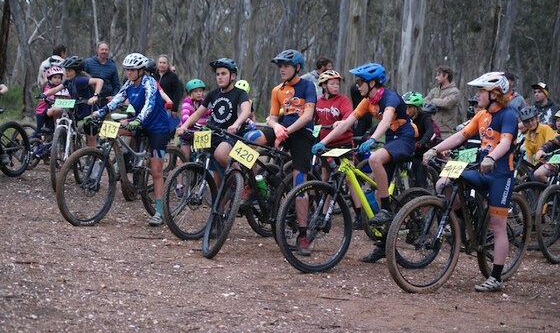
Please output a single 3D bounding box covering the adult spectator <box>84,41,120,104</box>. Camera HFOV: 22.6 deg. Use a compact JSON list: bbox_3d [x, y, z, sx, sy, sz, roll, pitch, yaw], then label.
[{"bbox_3d":[-2.419,-0.815,19.000,0.550,1.770,0.360,3,5,6],"label":"adult spectator"}]

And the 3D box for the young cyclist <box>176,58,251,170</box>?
[{"bbox_3d":[-0.603,-0.190,13.100,0.620,1.620,0.720,6,5,31],"label":"young cyclist"}]

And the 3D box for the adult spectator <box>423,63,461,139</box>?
[{"bbox_3d":[1.944,-0.338,17.300,0.420,1.780,0.520,2,5,-38],"label":"adult spectator"}]

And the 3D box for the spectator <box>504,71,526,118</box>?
[{"bbox_3d":[2.853,-0.300,17.500,0.520,1.760,0.360,6,5,30],"label":"spectator"}]

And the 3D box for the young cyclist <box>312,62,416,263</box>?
[{"bbox_3d":[0.719,-0.020,11.650,0.820,1.670,0.600,-1,6,-38],"label":"young cyclist"}]

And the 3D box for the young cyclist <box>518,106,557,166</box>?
[{"bbox_3d":[2.703,0.090,14.600,0.520,1.380,0.680,6,5,33],"label":"young cyclist"}]

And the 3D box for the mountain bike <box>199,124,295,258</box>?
[{"bbox_3d":[-0.121,0.252,11.916,0.740,1.020,1.938,18,10,29],"label":"mountain bike"}]

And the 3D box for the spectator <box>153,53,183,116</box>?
[{"bbox_3d":[-1.513,-0.631,18.200,0.500,1.640,0.300,6,4,8],"label":"spectator"}]

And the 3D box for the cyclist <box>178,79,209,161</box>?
[{"bbox_3d":[-0.975,-0.279,15.800,0.420,1.370,0.420,4,4,-10],"label":"cyclist"}]

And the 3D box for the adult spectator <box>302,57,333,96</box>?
[{"bbox_3d":[0.409,-0.450,17.100,0.360,1.750,0.500,-1,6,-37],"label":"adult spectator"}]

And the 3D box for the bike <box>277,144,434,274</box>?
[{"bbox_3d":[0.731,0.349,11.479,1.893,1.020,0.750,1,5,-43],"label":"bike"}]

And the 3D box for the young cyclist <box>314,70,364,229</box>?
[{"bbox_3d":[0.529,-0.176,14.400,0.500,1.620,0.500,7,5,30],"label":"young cyclist"}]

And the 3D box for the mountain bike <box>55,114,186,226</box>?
[{"bbox_3d":[-1.448,0.043,13.284,0.740,1.000,1.914,7,5,32],"label":"mountain bike"}]

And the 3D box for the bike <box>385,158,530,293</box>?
[{"bbox_3d":[1.470,0.443,10.989,0.750,1.030,1.906,8,5,40],"label":"bike"}]

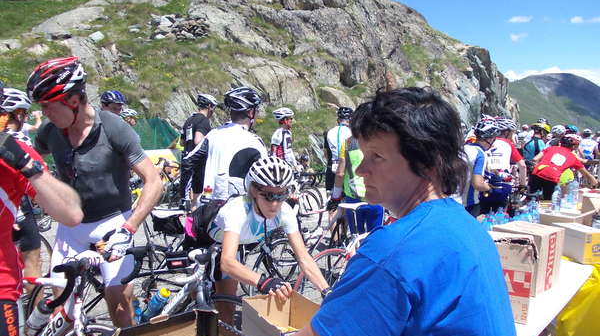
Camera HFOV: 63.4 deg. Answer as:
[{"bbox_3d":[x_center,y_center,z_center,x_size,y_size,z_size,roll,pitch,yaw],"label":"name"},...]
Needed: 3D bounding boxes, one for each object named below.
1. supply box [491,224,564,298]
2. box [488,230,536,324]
[{"bbox_3d":[1.290,0.505,2.754,0.300,0.330,0.257,-3,8,-41],"label":"supply box"},{"bbox_3d":[0.947,0.516,2.373,0.290,0.365,0.270,4,6,17],"label":"box"}]

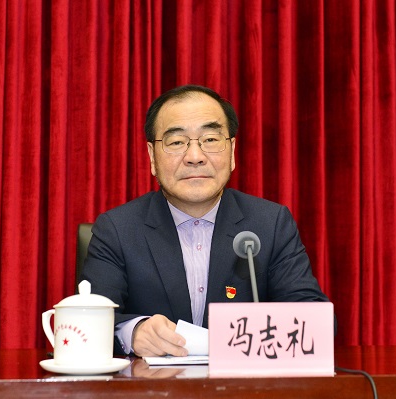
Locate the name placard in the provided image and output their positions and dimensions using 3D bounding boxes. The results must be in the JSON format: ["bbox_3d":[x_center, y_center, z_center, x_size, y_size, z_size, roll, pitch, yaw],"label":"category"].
[{"bbox_3d":[0.110,0.208,1.365,0.184,0.110,0.050,0,-4,4],"label":"name placard"}]

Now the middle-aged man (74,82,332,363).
[{"bbox_3d":[0.017,0.385,1.785,0.540,1.280,0.660,0,-4,2],"label":"middle-aged man"}]

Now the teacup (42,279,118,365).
[{"bbox_3d":[-0.185,0.187,1.409,0.127,0.127,0.099,-3,-5,37],"label":"teacup"}]

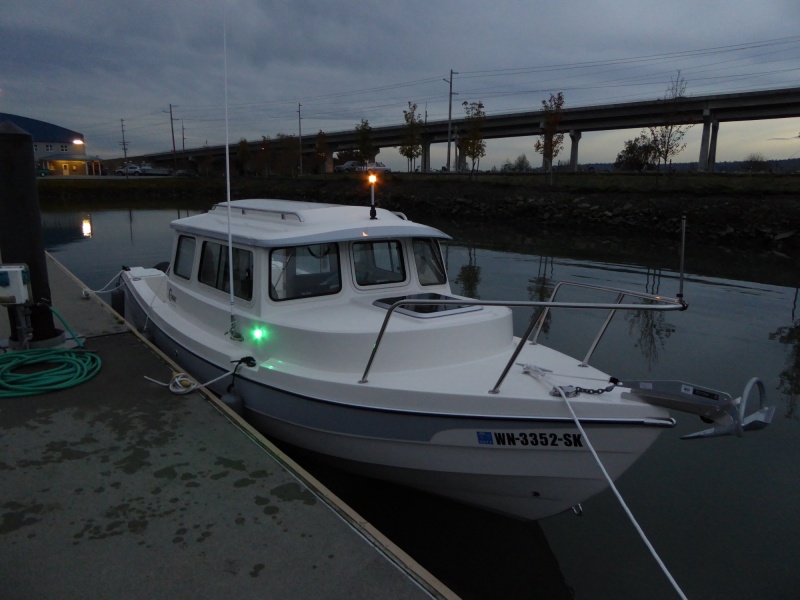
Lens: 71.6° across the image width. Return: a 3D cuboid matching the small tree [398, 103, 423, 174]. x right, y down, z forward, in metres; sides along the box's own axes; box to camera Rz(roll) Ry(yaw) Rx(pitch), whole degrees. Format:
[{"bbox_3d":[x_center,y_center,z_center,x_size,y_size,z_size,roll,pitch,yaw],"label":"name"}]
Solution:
[{"bbox_3d":[0.604,-9.622,33.649,1.520,4.480,1.520,1,13,0],"label":"small tree"}]

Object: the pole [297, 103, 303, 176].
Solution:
[{"bbox_3d":[-16.957,-27.212,94.357,1.000,12.110,0.500,-2,13,-10],"label":"pole"}]

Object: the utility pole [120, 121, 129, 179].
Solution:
[{"bbox_3d":[-48.439,-26.608,97.647,1.500,10.200,0.400,-5,14,-25],"label":"utility pole"}]

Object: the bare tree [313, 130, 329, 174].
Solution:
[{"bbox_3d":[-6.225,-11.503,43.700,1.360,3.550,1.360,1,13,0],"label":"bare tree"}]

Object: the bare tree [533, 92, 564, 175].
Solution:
[{"bbox_3d":[6.694,-7.248,24.852,1.460,3.870,1.460,1,13,0],"label":"bare tree"}]

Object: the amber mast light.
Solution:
[{"bbox_3d":[-0.214,-0.813,4.400,0.060,0.365,0.060,-8,15,-34],"label":"amber mast light"}]

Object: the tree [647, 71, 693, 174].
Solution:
[{"bbox_3d":[10.056,-6.348,20.595,1.720,4.070,1.720,1,13,0],"label":"tree"}]

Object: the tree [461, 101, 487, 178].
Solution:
[{"bbox_3d":[3.796,-8.380,29.263,1.410,4.070,1.410,1,13,0],"label":"tree"}]

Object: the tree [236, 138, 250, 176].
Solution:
[{"bbox_3d":[-16.338,-15.016,58.255,1.620,3.740,1.620,1,13,0],"label":"tree"}]

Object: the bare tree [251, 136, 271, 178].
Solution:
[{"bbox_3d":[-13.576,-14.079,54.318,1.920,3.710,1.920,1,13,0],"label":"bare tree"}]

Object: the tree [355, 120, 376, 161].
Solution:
[{"bbox_3d":[-2.366,-10.407,38.139,1.570,3.960,1.570,1,13,0],"label":"tree"}]

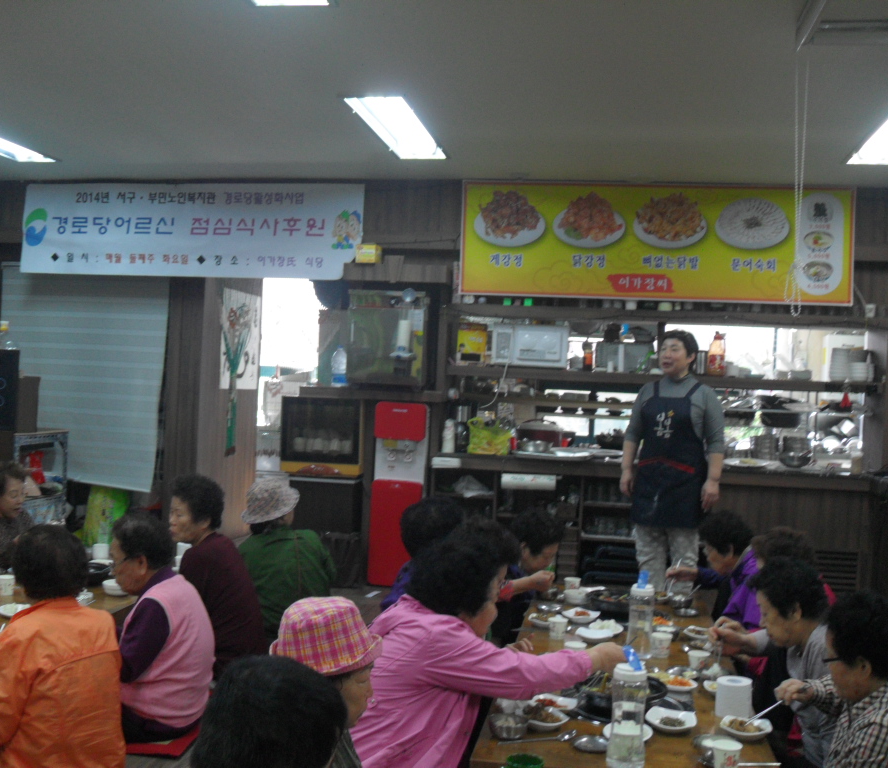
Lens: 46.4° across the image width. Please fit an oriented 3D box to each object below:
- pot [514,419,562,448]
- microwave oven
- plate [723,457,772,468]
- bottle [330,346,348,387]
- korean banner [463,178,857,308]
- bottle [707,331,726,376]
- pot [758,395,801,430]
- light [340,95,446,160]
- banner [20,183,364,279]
[{"bbox_3d":[0.620,0.331,6.789,0.310,0.205,0.290,2,0,10],"label":"pot"},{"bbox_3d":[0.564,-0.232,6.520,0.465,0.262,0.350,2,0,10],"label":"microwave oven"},{"bbox_3d":[1.811,0.469,6.179,0.285,0.035,0.270,2,0,10],"label":"plate"},{"bbox_3d":[-0.690,-0.116,6.864,0.100,0.270,0.098,2,0,10],"label":"bottle"},{"bbox_3d":[1.263,-0.855,6.306,2.330,0.710,0.040,2,0,10],"label":"korean banner"},{"bbox_3d":[1.634,-0.179,6.196,0.100,0.268,0.085,2,0,10],"label":"bottle"},{"bbox_3d":[2.071,0.170,6.392,0.280,0.200,0.260,2,0,10],"label":"pot"},{"bbox_3d":[-0.223,-1.282,5.407,0.285,0.070,1.245,2,0,10],"label":"light"},{"bbox_3d":[-1.678,-1.013,6.808,2.350,0.610,0.030,2,0,10],"label":"banner"}]

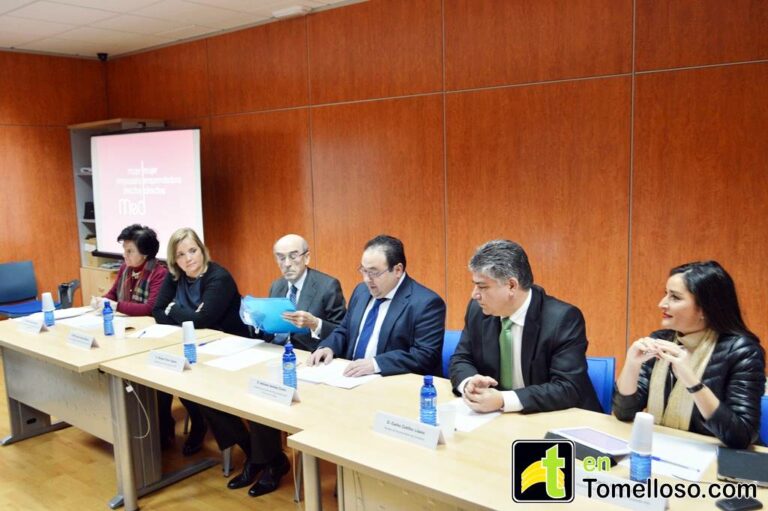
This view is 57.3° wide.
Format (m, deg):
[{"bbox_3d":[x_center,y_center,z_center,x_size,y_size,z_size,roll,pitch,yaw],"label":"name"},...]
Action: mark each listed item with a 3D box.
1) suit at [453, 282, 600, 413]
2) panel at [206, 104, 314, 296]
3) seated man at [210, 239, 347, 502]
[{"bbox_3d":[0.542,0.460,2.804,0.580,0.670,0.580,5,10,40],"label":"suit"},{"bbox_3d":[-0.975,-0.137,5.762,1.224,2.036,0.040,5,10,40],"label":"panel"},{"bbox_3d":[-0.519,0.556,3.654,0.640,1.310,0.700,5,10,40],"label":"seated man"}]

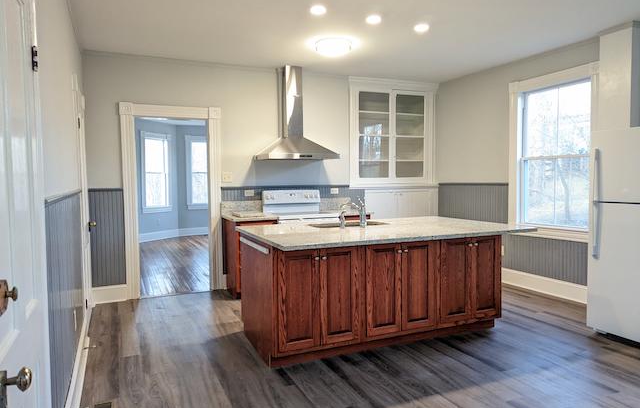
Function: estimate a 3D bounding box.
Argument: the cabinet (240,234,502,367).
[{"bbox_3d":[0.447,0.668,3.893,2.083,0.884,0.921,-2,3,-24],"label":"cabinet"}]

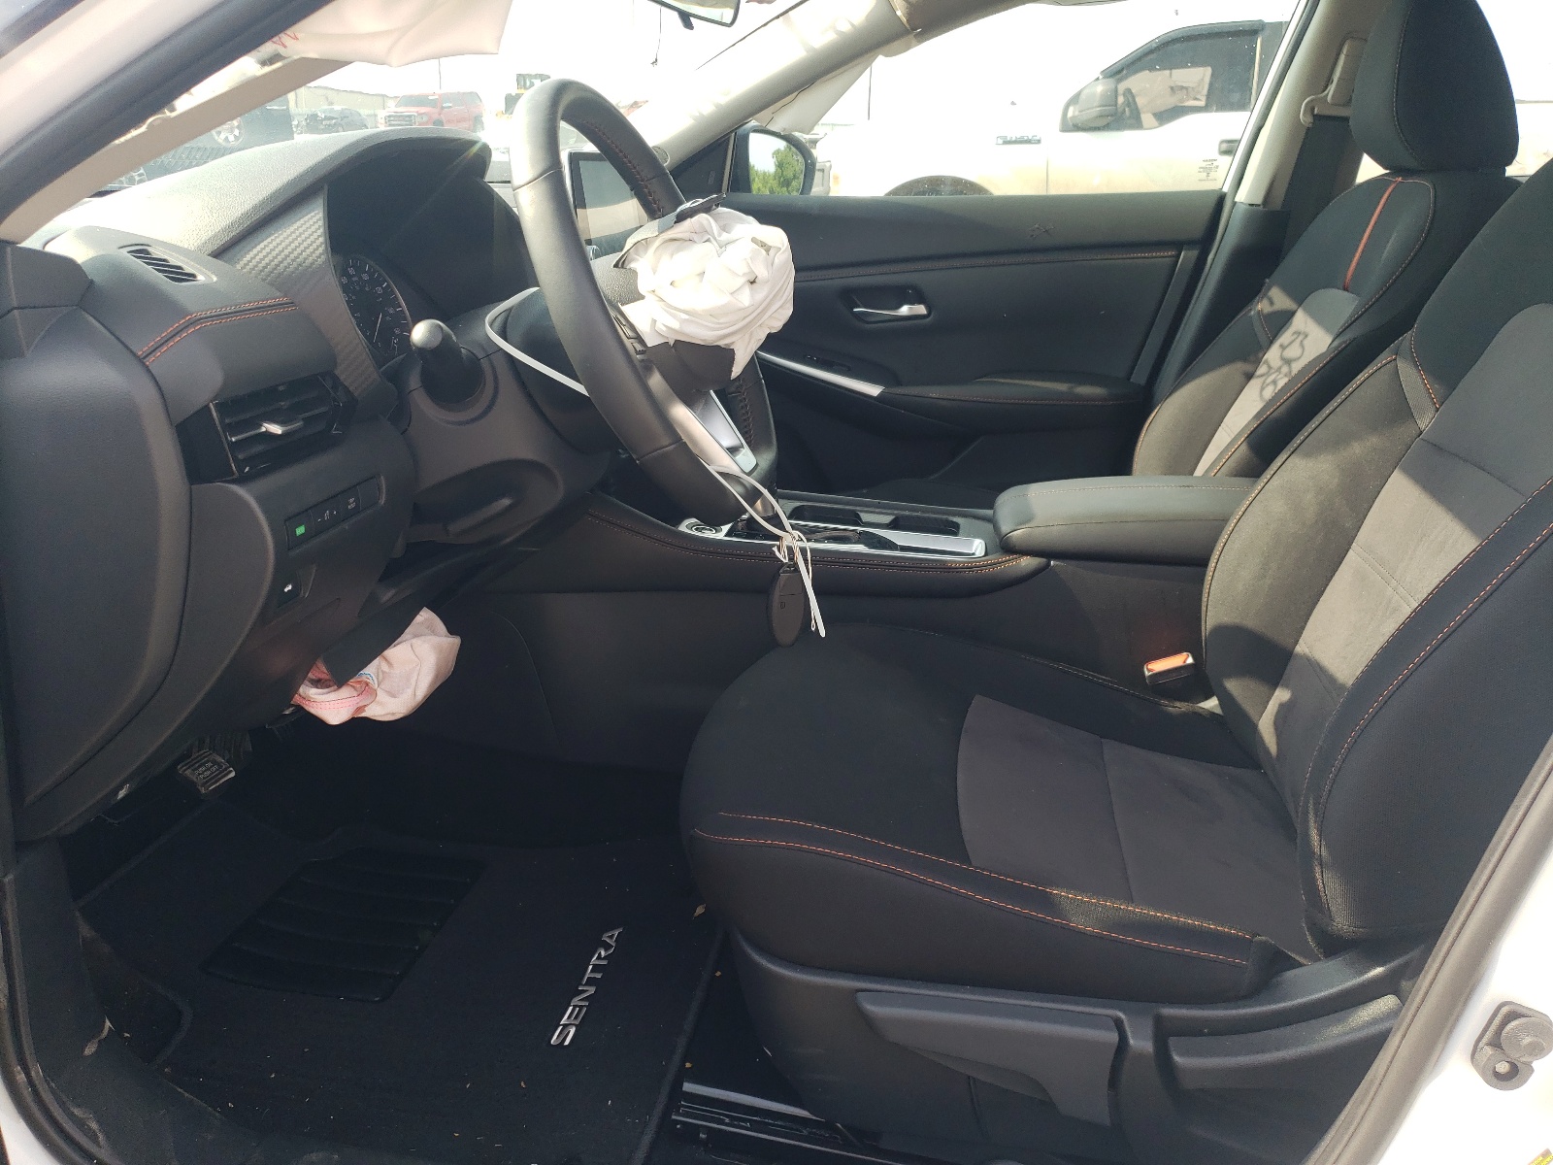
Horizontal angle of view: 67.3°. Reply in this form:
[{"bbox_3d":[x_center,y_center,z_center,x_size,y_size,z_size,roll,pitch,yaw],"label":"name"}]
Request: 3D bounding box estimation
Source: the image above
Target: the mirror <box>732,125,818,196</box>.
[{"bbox_3d":[-0.029,-0.761,2.154,0.140,0.165,0.220,13,23,33],"label":"mirror"}]

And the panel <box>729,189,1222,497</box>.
[{"bbox_3d":[0.246,-0.368,1.942,0.900,0.560,0.150,4,20,11],"label":"panel"}]

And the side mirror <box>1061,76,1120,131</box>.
[{"bbox_3d":[1.569,-2.377,5.800,0.210,0.250,0.260,4,20,11],"label":"side mirror"}]

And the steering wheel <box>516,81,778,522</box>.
[{"bbox_3d":[-0.102,-0.221,0.938,0.100,0.360,0.370,-20,14,18],"label":"steering wheel"}]

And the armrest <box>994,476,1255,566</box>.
[{"bbox_3d":[0.391,-0.078,1.278,0.300,0.070,0.180,4,20,11],"label":"armrest"}]

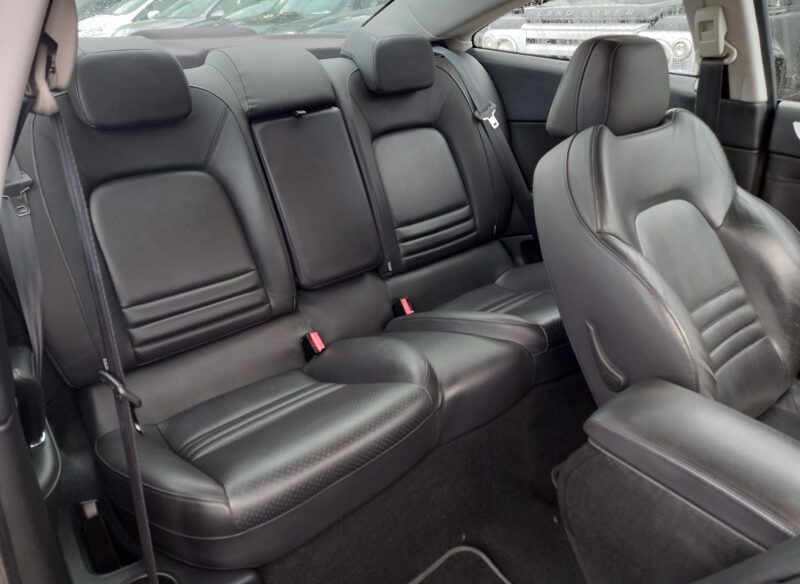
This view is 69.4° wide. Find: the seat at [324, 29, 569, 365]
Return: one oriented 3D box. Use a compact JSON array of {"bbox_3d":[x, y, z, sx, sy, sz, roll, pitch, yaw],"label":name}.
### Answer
[{"bbox_3d":[0.245,-0.293,1.544,0.551,0.738,0.894,-21,34,-34],"label":"seat"}]

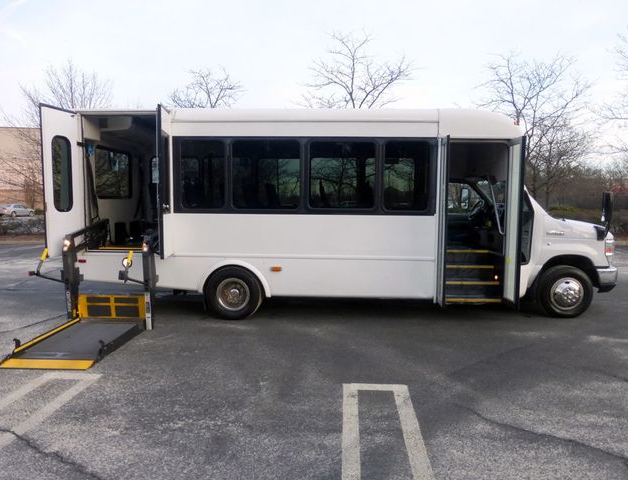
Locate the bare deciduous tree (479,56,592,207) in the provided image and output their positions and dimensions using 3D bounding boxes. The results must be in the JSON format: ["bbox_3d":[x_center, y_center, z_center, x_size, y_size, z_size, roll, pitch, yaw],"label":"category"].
[{"bbox_3d":[10.482,-4.500,21.479,5.752,8.897,5.752,0,4,1],"label":"bare deciduous tree"}]

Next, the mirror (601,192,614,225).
[{"bbox_3d":[3.861,-0.416,5.833,0.110,0.420,0.190,2,5,18],"label":"mirror"}]

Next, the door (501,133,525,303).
[{"bbox_3d":[2.471,-0.223,5.480,0.050,2.050,0.410,0,4,1],"label":"door"}]

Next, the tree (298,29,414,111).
[{"bbox_3d":[2.008,-4.952,21.147,5.912,9.748,5.912,0,4,1],"label":"tree"}]

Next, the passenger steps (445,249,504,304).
[{"bbox_3d":[2.096,0.496,6.165,0.840,0.630,0.820,0,4,1],"label":"passenger steps"}]

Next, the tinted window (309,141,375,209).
[{"bbox_3d":[0.364,-0.831,5.706,0.872,0.880,0.050,0,4,1],"label":"tinted window"}]

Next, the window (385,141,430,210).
[{"bbox_3d":[1.195,-0.824,5.686,0.600,0.880,0.050,0,4,1],"label":"window"}]

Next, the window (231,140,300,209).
[{"bbox_3d":[-0.613,-0.838,5.729,0.883,0.880,0.050,0,4,1],"label":"window"}]

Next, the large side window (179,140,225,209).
[{"bbox_3d":[-1.451,-0.845,5.748,0.607,0.880,0.050,0,4,1],"label":"large side window"}]

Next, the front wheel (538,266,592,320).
[{"bbox_3d":[3.408,0.713,6.080,0.735,0.735,0.250,0,4,1],"label":"front wheel"}]

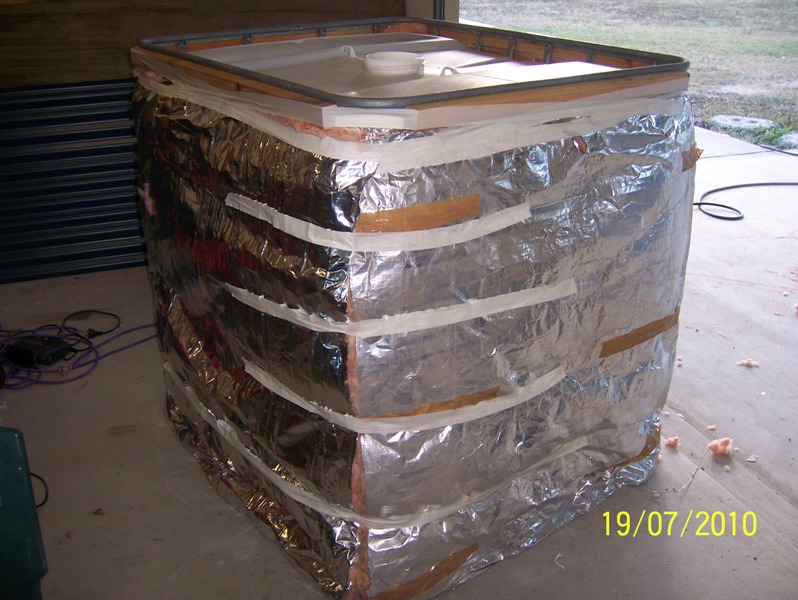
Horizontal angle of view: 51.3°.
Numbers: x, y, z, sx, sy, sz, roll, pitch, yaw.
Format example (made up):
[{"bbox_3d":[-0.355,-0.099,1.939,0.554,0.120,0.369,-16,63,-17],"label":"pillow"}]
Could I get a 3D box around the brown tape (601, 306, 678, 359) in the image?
[{"bbox_3d":[0.632,0.072,2.136,0.345,0.052,0.035,-20,31,-37],"label":"brown tape"}]

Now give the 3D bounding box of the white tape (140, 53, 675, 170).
[{"bbox_3d":[-0.010,-0.593,2.212,1.070,0.115,1.273,-16,29,-31],"label":"white tape"}]

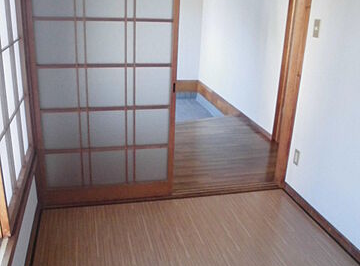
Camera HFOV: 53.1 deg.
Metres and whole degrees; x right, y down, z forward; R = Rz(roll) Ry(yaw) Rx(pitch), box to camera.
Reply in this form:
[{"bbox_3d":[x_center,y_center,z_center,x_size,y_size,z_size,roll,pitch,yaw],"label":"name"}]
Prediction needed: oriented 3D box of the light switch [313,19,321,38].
[{"bbox_3d":[0.911,-0.696,2.400,0.012,0.118,0.070,-2,20,-14],"label":"light switch"}]

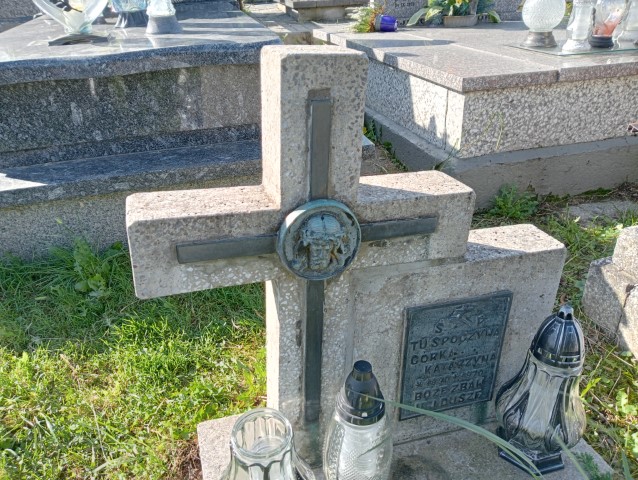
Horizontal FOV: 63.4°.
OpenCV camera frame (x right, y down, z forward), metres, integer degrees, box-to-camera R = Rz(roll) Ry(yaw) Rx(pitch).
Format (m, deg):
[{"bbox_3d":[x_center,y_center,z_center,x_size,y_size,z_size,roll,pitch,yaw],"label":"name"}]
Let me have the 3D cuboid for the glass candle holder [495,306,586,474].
[{"bbox_3d":[0.420,0.261,0.942,0.150,0.320,0.148,-7,26,-16],"label":"glass candle holder"}]

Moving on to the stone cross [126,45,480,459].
[{"bbox_3d":[-0.021,0.062,0.873,0.539,0.719,0.140,-6,25,-17],"label":"stone cross"}]

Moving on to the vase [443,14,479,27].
[{"bbox_3d":[0.863,-1.335,3.150,0.205,0.075,0.180,-13,30,-22],"label":"vase"}]

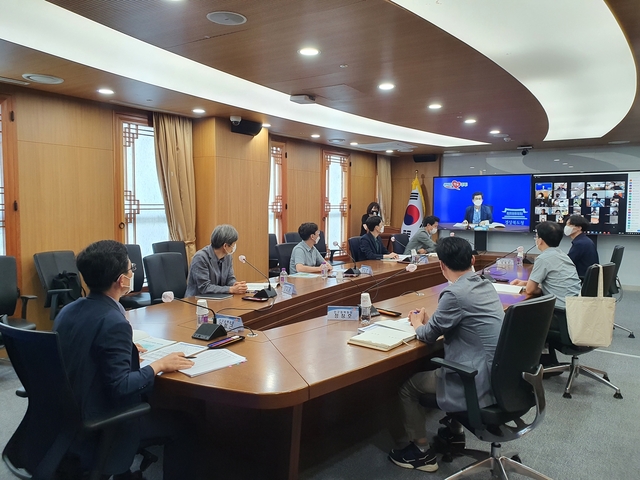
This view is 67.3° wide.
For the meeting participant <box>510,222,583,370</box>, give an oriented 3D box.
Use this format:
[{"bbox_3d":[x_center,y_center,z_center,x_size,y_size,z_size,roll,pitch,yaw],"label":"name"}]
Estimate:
[{"bbox_3d":[1.910,0.516,4.049,0.560,1.340,0.740,-4,6,-43],"label":"meeting participant"}]

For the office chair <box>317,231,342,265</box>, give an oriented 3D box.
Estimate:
[{"bbox_3d":[0.110,0.373,8.251,0.660,1.010,0.650,3,5,32],"label":"office chair"}]

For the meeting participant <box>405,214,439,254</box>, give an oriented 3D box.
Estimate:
[{"bbox_3d":[1.720,0.295,7.656,0.800,1.290,0.520,2,4,26],"label":"meeting participant"}]

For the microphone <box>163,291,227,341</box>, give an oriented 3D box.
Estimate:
[{"bbox_3d":[-0.662,0.398,2.592,0.130,0.285,0.400,2,4,30],"label":"microphone"}]

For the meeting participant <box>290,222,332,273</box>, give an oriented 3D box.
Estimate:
[{"bbox_3d":[-0.038,0.430,5.835,0.750,1.290,0.520,2,5,29],"label":"meeting participant"}]

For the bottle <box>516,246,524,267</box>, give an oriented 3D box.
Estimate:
[{"bbox_3d":[2.470,0.220,5.933,0.066,0.200,0.066,0,4,0],"label":"bottle"}]

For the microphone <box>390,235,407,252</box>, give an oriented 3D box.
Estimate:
[{"bbox_3d":[1.090,0.107,6.621,0.320,0.280,0.090,4,5,45],"label":"microphone"}]

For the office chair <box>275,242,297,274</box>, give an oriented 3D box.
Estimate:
[{"bbox_3d":[-0.165,0.553,5.942,0.640,1.030,0.640,3,5,34],"label":"office chair"}]

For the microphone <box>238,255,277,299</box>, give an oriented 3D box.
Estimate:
[{"bbox_3d":[-0.563,0.302,4.150,0.380,0.320,0.140,3,5,34],"label":"microphone"}]

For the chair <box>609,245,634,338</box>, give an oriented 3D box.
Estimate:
[{"bbox_3d":[3.220,0.575,5.548,0.660,1.010,0.650,3,5,32],"label":"chair"}]

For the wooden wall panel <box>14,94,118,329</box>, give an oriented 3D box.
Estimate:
[{"bbox_3d":[-2.530,-0.132,4.868,0.060,2.480,0.970,3,5,34],"label":"wooden wall panel"}]

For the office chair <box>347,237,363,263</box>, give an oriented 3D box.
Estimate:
[{"bbox_3d":[0.797,0.454,7.364,0.640,1.030,0.640,3,5,34],"label":"office chair"}]

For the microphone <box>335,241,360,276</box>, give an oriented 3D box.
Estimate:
[{"bbox_3d":[0.290,0.192,5.229,0.330,0.360,0.140,4,6,40],"label":"microphone"}]

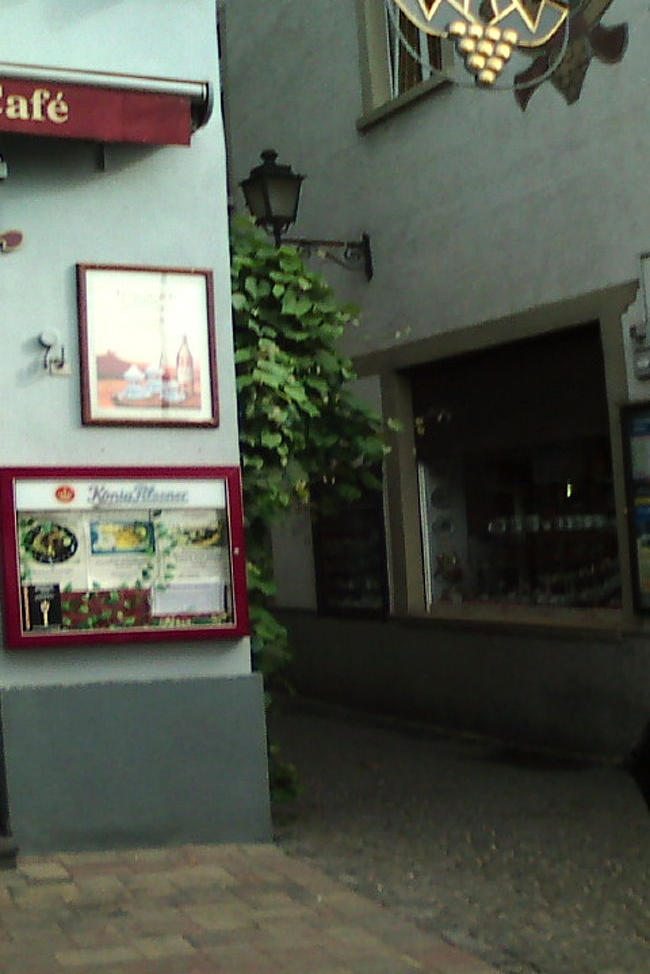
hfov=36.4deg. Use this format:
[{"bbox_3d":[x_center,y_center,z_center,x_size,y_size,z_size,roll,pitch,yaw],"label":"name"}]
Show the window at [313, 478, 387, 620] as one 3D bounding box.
[{"bbox_3d":[0.204,0.543,8.263,0.080,1.090,0.854,-1,-3,-37],"label":"window"}]

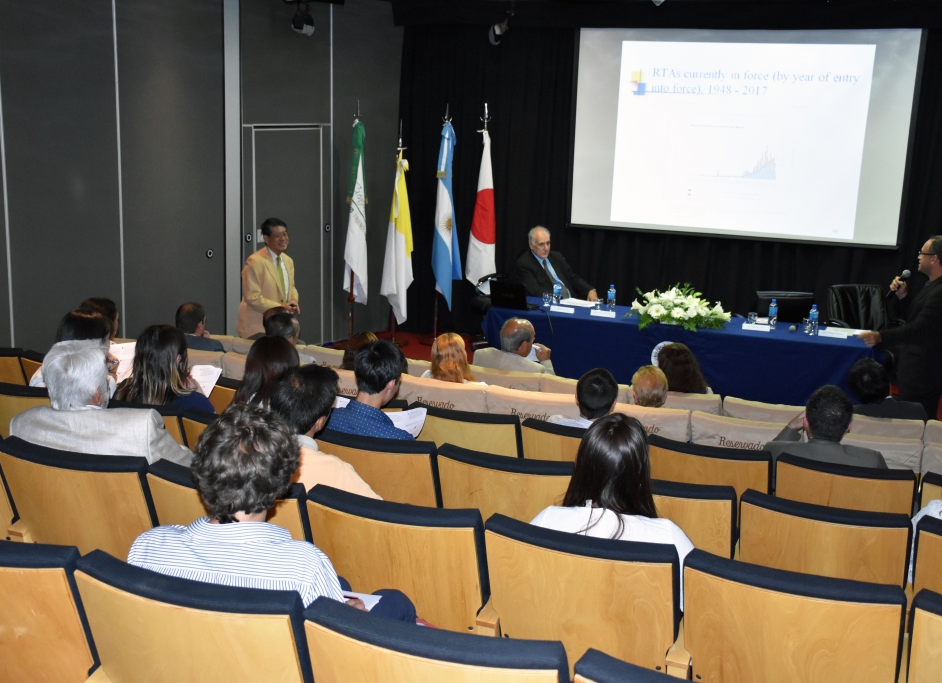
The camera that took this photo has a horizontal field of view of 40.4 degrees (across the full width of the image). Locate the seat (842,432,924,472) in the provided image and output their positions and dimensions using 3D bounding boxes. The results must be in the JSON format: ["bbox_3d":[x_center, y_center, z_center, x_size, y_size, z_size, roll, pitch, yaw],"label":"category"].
[{"bbox_3d":[1.856,0.838,6.189,0.540,0.930,0.600,7,14,20],"label":"seat"}]

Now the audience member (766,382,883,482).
[{"bbox_3d":[1.536,0.690,5.431,0.540,1.162,0.820,7,15,22],"label":"audience member"}]

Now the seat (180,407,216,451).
[{"bbox_3d":[-0.781,0.664,5.177,0.540,0.900,0.630,7,15,22],"label":"seat"}]

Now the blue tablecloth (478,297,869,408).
[{"bbox_3d":[1.556,0.210,9.612,2.821,0.760,0.660,6,13,22],"label":"blue tablecloth"}]

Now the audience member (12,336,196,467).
[{"bbox_3d":[-1.115,0.513,4.356,0.580,1.203,0.850,7,15,22],"label":"audience member"}]

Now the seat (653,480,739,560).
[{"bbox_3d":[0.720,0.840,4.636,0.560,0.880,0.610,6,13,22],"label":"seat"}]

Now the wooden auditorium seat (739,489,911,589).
[{"bbox_3d":[1.205,0.892,4.357,0.540,0.900,0.600,7,15,22],"label":"wooden auditorium seat"}]

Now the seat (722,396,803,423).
[{"bbox_3d":[1.739,0.732,7.379,0.540,0.900,0.600,7,15,22],"label":"seat"}]

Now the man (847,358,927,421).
[{"bbox_3d":[2.259,0.645,7.259,0.500,1.175,0.780,7,14,20],"label":"man"}]

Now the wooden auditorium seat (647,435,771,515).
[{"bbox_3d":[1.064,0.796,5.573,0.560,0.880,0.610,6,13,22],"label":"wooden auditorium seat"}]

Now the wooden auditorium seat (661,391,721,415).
[{"bbox_3d":[1.224,0.682,7.503,0.540,0.930,0.600,7,14,20],"label":"wooden auditorium seat"}]

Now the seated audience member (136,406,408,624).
[{"bbox_3d":[-0.352,0.662,2.966,0.540,1.227,0.850,7,15,22],"label":"seated audience member"}]

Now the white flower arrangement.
[{"bbox_3d":[1.570,-0.265,9.733,0.720,0.290,0.400,7,14,20],"label":"white flower arrangement"}]

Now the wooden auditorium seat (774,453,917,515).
[{"bbox_3d":[1.554,0.854,5.311,0.540,0.900,0.630,7,15,22],"label":"wooden auditorium seat"}]

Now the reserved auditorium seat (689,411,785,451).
[{"bbox_3d":[1.395,0.767,6.439,0.540,0.900,0.600,7,15,22],"label":"reserved auditorium seat"}]

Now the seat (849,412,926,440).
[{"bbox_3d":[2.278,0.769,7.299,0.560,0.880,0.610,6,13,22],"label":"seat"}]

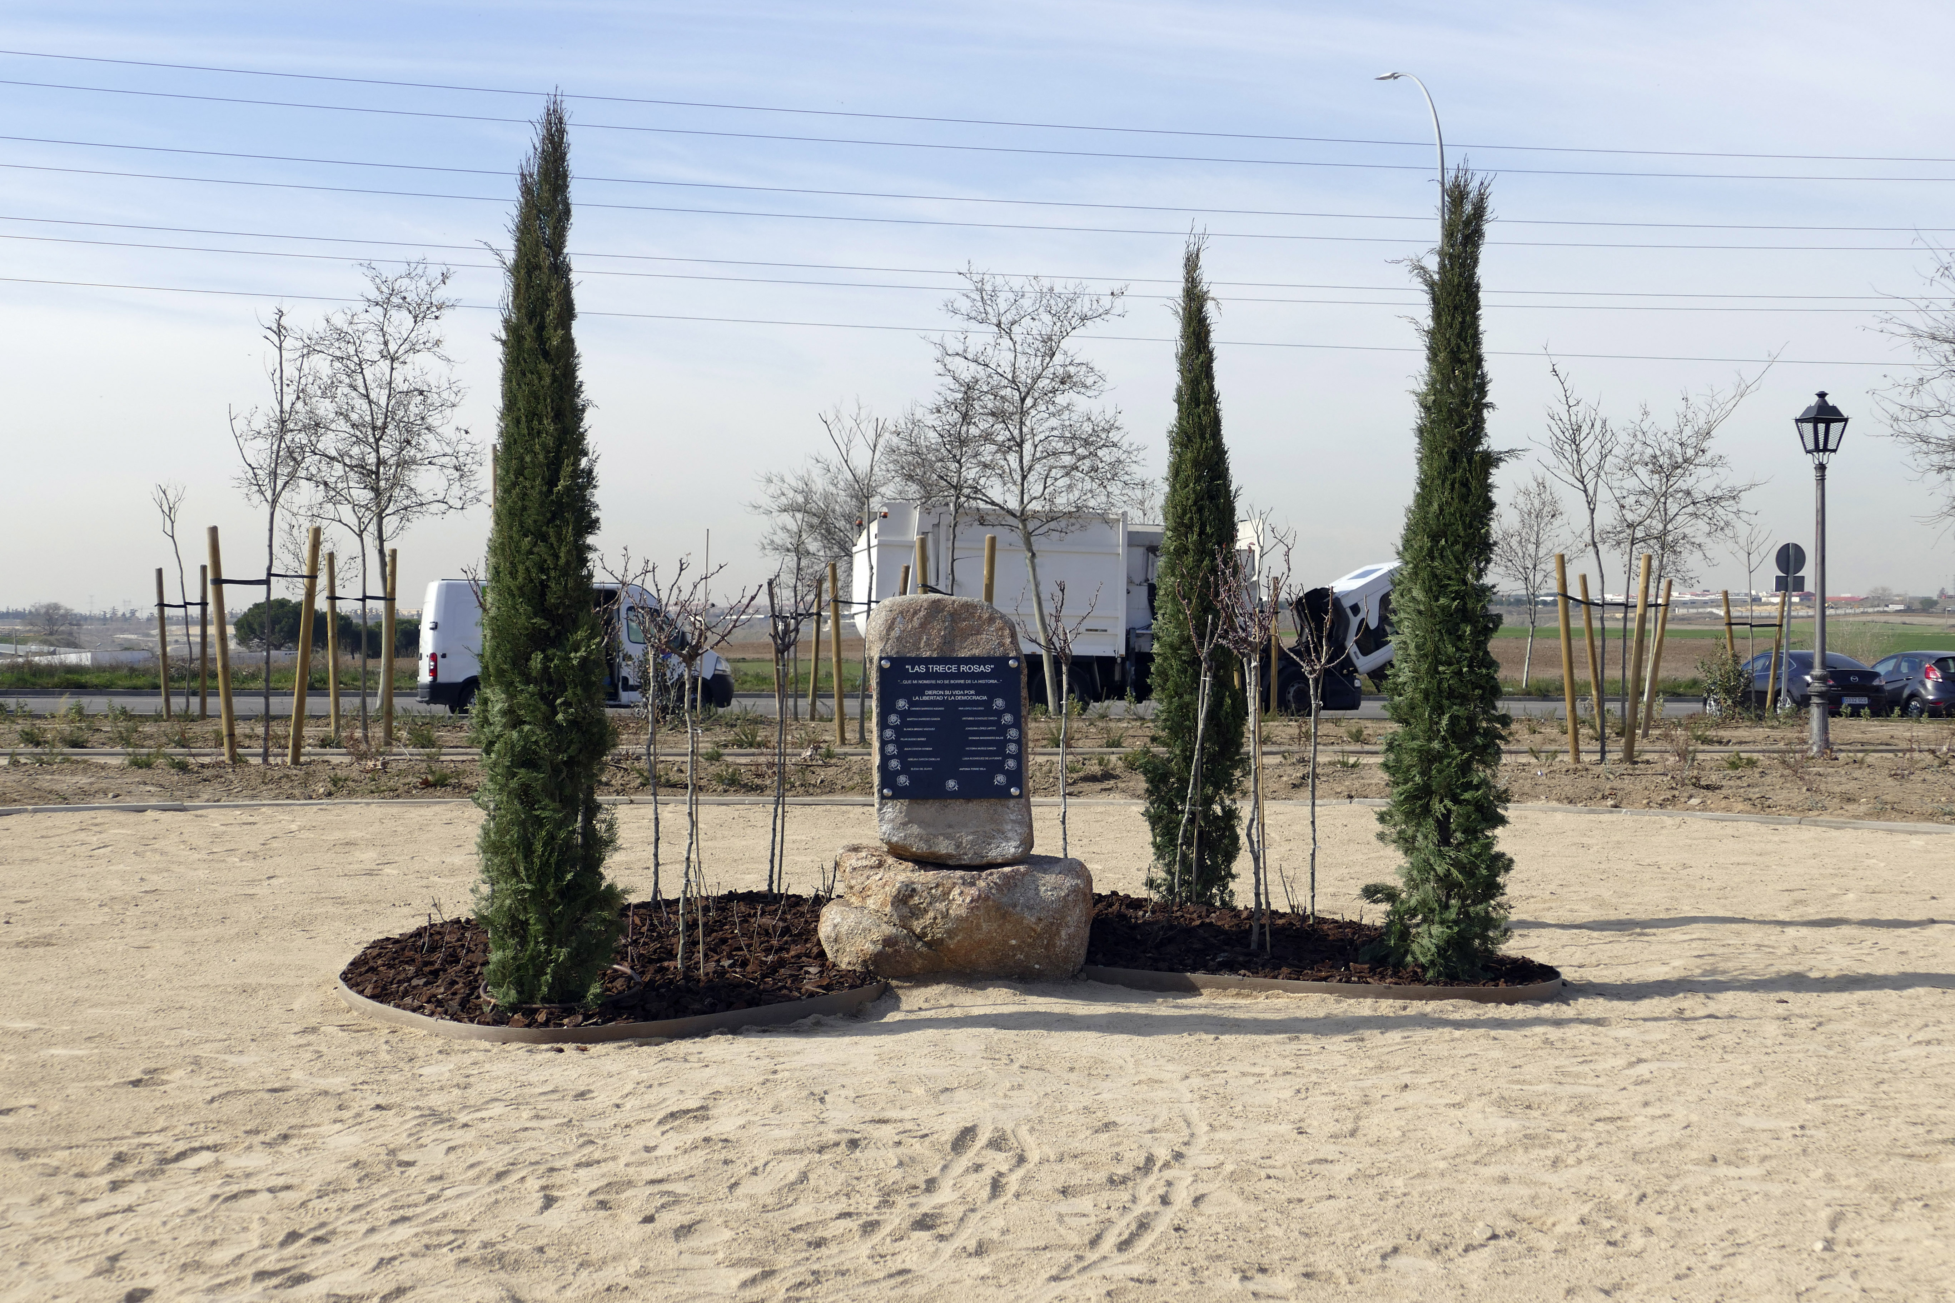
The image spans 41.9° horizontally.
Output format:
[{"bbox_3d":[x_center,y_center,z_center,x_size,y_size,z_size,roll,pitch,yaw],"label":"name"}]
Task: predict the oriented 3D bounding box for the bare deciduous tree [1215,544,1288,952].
[{"bbox_3d":[1.214,0.427,11.280,0.330,1.813,0.360,0,1,0],"label":"bare deciduous tree"}]

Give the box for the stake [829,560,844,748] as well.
[{"bbox_3d":[-1.710,0.028,30.900,0.088,2.240,0.088,-2,1,0],"label":"stake"}]

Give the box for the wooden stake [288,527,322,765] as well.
[{"bbox_3d":[-6.790,-0.057,25.783,0.104,2.411,0.104,5,1,0],"label":"wooden stake"}]

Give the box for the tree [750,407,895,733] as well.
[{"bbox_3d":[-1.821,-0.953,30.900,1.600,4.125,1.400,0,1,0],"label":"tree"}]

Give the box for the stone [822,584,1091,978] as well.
[{"bbox_3d":[-0.100,0.560,10.815,1.160,1.595,0.750,0,1,0],"label":"stone"}]

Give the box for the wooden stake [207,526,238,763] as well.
[{"bbox_3d":[-6.761,-0.057,22.876,0.088,2.123,0.088,-5,1,0],"label":"wooden stake"}]

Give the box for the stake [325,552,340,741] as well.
[{"bbox_3d":[-8.248,-0.068,32.683,0.102,2.408,0.102,-1,1,0],"label":"stake"}]

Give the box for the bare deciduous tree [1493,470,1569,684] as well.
[{"bbox_3d":[13.705,-1.773,63.000,2.100,5.356,2.000,0,1,0],"label":"bare deciduous tree"}]

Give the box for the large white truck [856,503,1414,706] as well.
[{"bbox_3d":[2.720,-0.660,46.600,9.700,3.750,2.500,0,1,-12],"label":"large white truck"}]

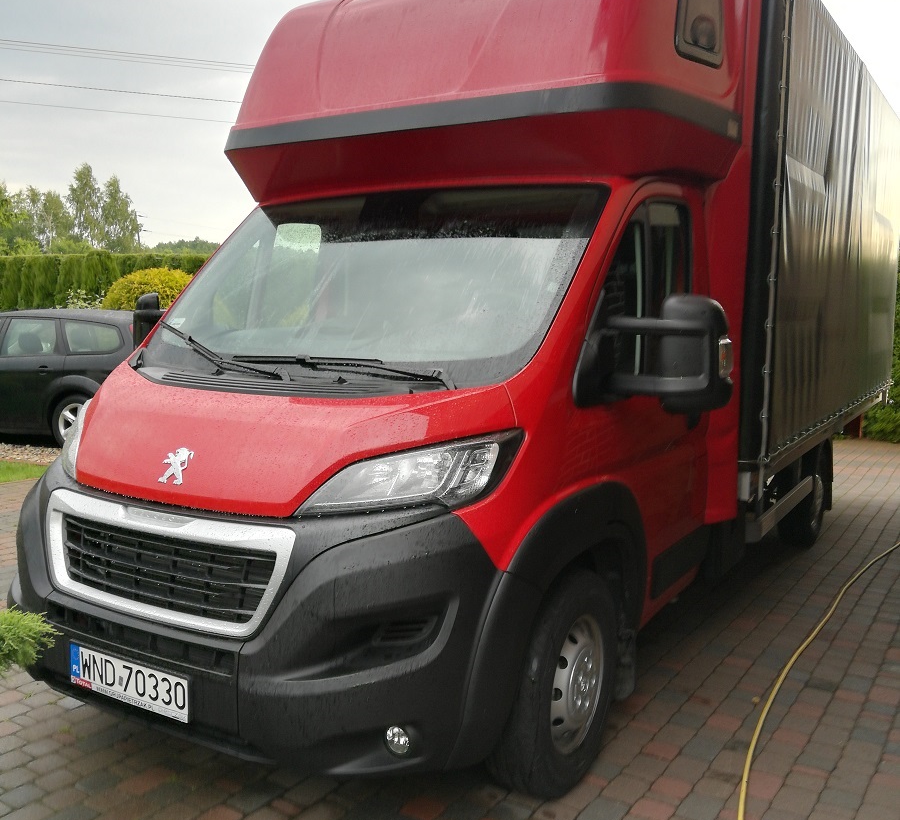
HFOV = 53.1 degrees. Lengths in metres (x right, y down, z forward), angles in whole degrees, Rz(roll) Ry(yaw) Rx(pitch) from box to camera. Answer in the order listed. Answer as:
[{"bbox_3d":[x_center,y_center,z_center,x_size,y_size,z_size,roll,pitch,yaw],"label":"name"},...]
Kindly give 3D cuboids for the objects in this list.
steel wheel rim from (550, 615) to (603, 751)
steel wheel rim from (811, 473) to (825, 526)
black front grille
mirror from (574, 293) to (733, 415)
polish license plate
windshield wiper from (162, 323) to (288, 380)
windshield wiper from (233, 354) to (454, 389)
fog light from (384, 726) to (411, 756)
[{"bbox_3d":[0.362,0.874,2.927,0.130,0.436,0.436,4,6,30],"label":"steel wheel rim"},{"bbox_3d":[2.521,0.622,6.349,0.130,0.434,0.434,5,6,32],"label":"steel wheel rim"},{"bbox_3d":[-0.873,0.464,2.678,0.920,0.225,0.090,5,1,32],"label":"black front grille"},{"bbox_3d":[0.646,-0.182,2.811,0.440,0.370,0.270,5,6,32],"label":"mirror"},{"bbox_3d":[-0.941,0.789,2.622,0.522,0.125,0.020,5,6,32],"label":"polish license plate"},{"bbox_3d":[-0.866,-0.220,3.324,0.080,0.070,0.928,-4,20,-45],"label":"windshield wiper"},{"bbox_3d":[-0.376,-0.141,3.015,0.913,0.075,0.070,9,8,29],"label":"windshield wiper"},{"bbox_3d":[-0.131,0.901,2.477,0.085,0.085,0.055,5,6,32],"label":"fog light"}]

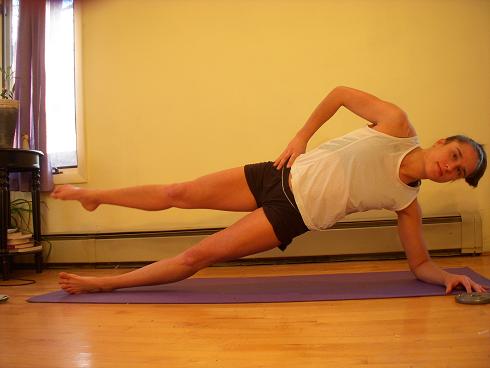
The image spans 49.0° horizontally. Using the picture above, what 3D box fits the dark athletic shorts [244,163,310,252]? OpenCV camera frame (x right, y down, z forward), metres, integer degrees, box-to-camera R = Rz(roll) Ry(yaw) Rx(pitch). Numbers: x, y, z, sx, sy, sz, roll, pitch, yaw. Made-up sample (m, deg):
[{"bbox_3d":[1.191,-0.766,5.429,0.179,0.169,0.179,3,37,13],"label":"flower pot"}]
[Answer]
[{"bbox_3d":[0.135,0.082,2.140,0.215,0.350,0.240,-17,2,9],"label":"dark athletic shorts"}]

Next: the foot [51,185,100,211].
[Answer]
[{"bbox_3d":[-0.686,0.055,2.190,0.220,0.090,0.088,14,25,-21],"label":"foot"}]

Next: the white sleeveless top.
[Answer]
[{"bbox_3d":[0.429,-0.023,2.090,0.490,0.335,0.240,-15,6,10],"label":"white sleeveless top"}]

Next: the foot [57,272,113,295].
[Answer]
[{"bbox_3d":[-0.671,0.418,2.250,0.230,0.090,0.095,0,-8,-39],"label":"foot"}]

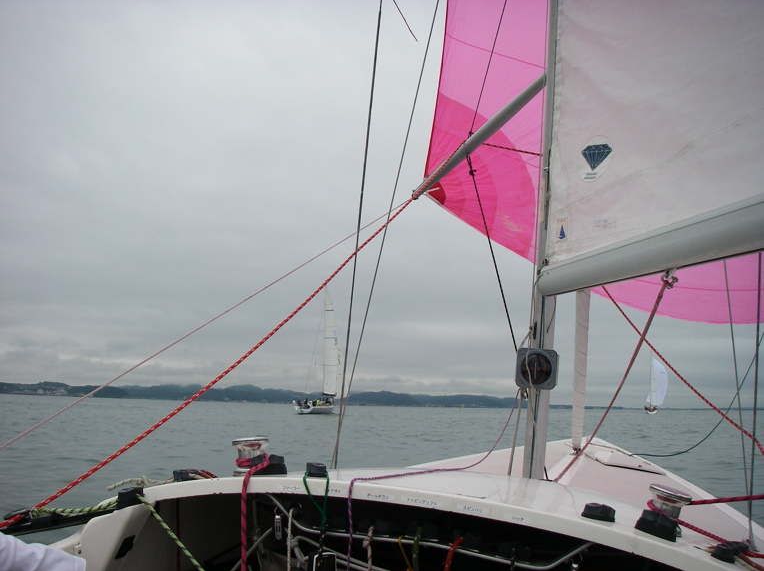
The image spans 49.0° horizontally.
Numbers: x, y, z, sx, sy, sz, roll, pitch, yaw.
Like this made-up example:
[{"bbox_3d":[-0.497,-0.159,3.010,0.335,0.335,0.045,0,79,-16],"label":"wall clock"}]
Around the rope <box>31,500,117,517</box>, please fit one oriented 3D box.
[{"bbox_3d":[-0.760,0.552,2.080,0.035,0.032,0.246,-4,-9,32],"label":"rope"}]

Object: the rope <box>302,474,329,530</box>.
[{"bbox_3d":[-0.165,0.545,2.110,0.055,0.142,0.075,-1,-8,18],"label":"rope"}]

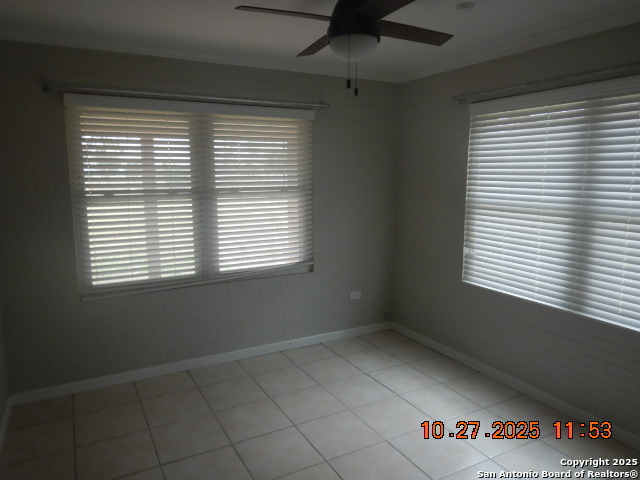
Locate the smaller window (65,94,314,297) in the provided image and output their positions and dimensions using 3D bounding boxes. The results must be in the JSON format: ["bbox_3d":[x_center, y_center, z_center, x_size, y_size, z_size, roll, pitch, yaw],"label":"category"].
[{"bbox_3d":[-0.890,-0.348,3.518,1.869,1.416,0.100,-5,9,-28],"label":"smaller window"}]

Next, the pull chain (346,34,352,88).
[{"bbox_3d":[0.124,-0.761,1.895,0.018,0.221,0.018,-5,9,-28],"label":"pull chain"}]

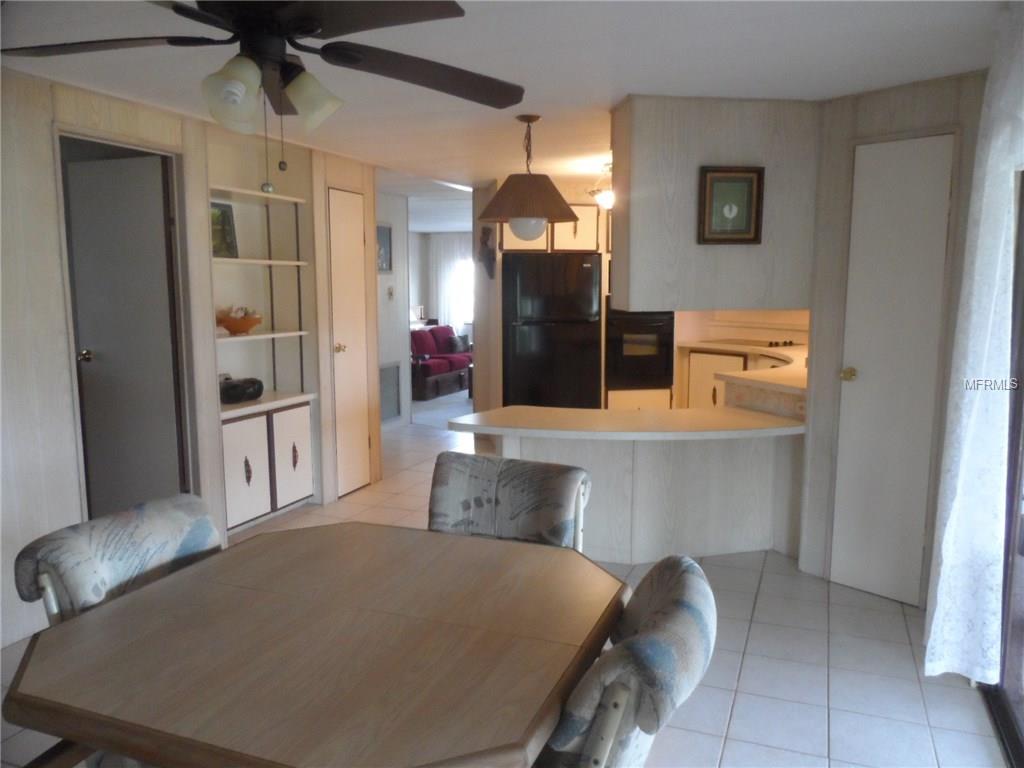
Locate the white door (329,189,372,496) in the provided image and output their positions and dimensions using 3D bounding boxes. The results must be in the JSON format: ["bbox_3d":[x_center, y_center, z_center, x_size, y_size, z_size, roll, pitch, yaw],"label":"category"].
[{"bbox_3d":[-1.128,-0.272,4.903,0.040,2.064,0.383,3,8,23],"label":"white door"}]

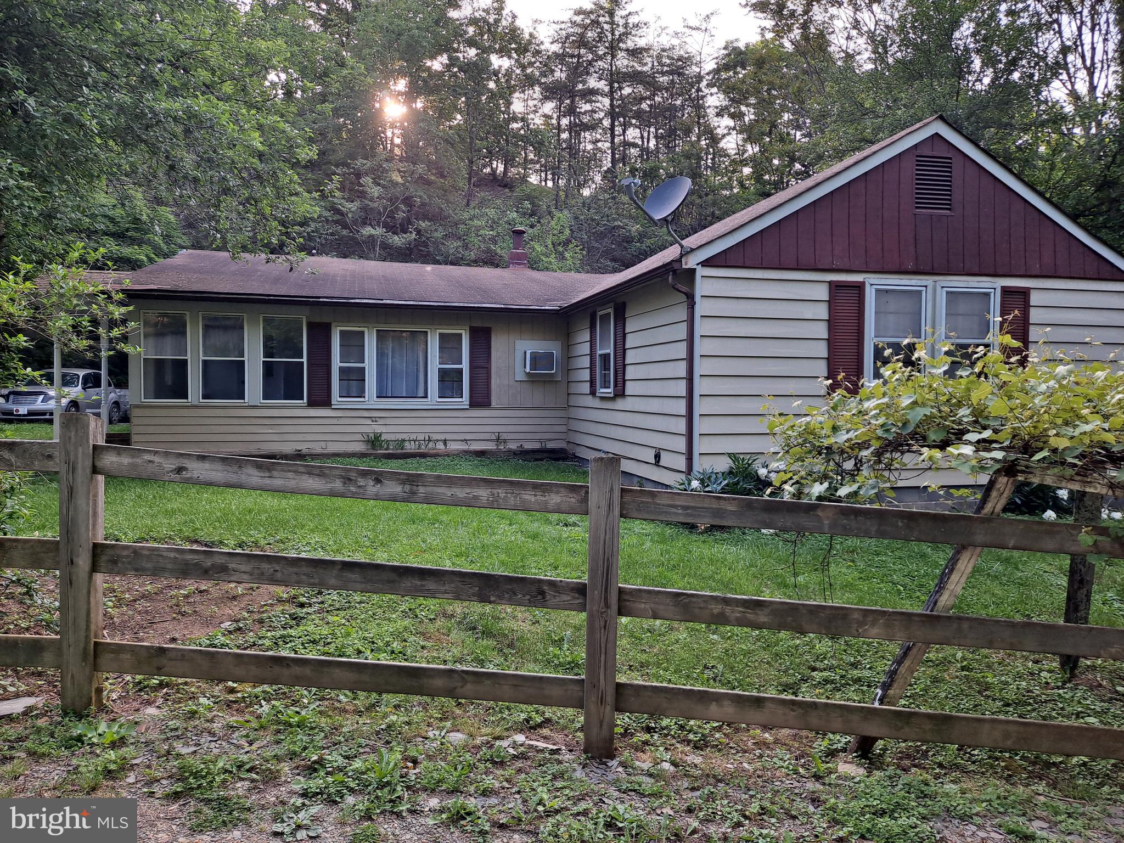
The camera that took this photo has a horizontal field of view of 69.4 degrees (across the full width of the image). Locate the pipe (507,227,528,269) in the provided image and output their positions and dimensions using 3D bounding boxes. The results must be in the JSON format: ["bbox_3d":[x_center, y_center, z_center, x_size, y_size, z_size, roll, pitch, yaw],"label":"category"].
[{"bbox_3d":[-1.015,-4.010,18.837,0.420,0.955,0.420,0,2,-13],"label":"pipe"}]

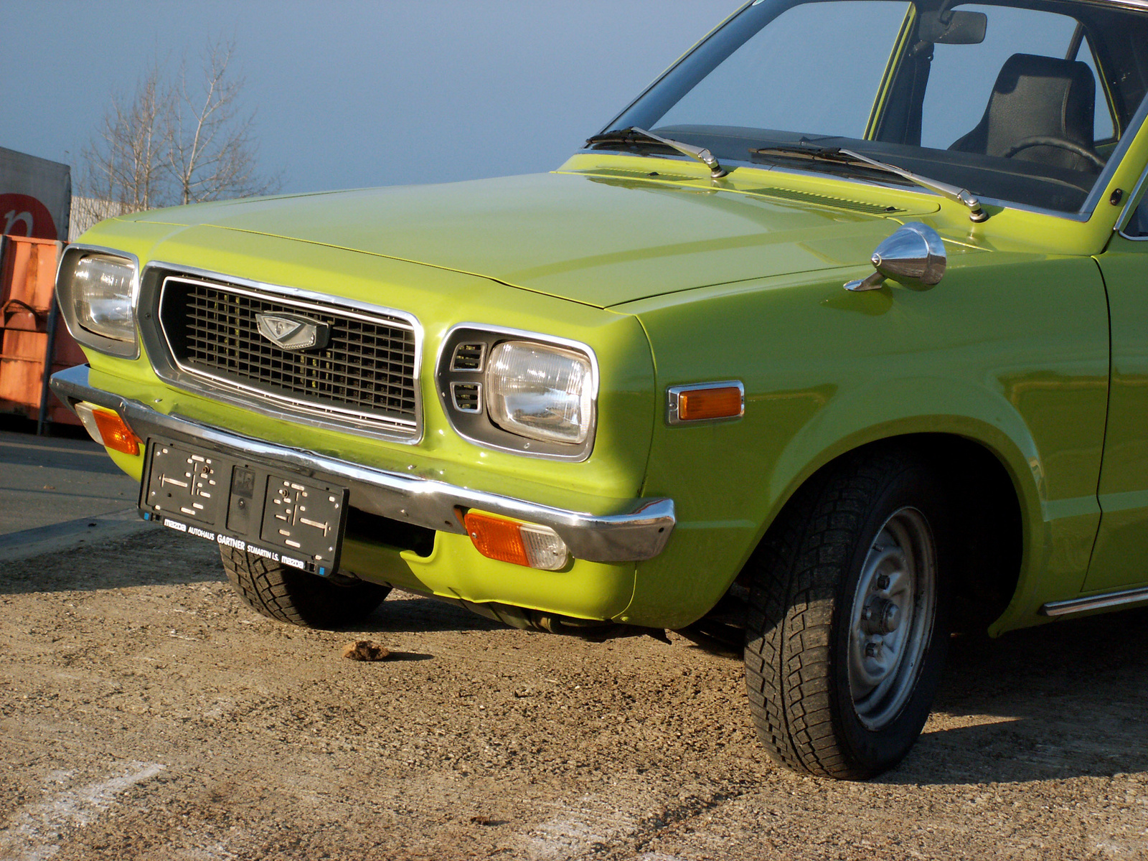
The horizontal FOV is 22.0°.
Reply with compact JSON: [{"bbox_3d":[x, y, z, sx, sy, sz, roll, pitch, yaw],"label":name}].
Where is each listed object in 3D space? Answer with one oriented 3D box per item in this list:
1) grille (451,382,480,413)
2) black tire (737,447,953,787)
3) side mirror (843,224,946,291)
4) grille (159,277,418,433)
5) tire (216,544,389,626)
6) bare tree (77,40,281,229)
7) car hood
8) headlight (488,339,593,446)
[{"bbox_3d":[-0.158,-0.051,4.458,0.025,0.048,0.072,-6,13,-43],"label":"grille"},{"bbox_3d":[0.457,0.298,4.835,0.165,0.567,0.567,8,11,28],"label":"black tire"},{"bbox_3d":[0.493,-0.269,4.634,0.195,0.118,0.118,-6,13,-43],"label":"side mirror"},{"bbox_3d":[-0.449,-0.136,4.773,0.085,0.170,0.680,-6,13,-43],"label":"grille"},{"bbox_3d":[-0.480,0.104,5.692,0.165,0.567,0.567,8,11,29],"label":"tire"},{"bbox_3d":[-8.814,-5.024,66.000,4.600,7.400,4.400,3,4,0],"label":"bare tree"},{"bbox_3d":[-0.057,-0.354,5.099,0.930,0.110,1.250,-6,13,-43],"label":"car hood"},{"bbox_3d":[-0.047,-0.061,4.373,0.080,0.142,0.212,-6,13,-43],"label":"headlight"}]

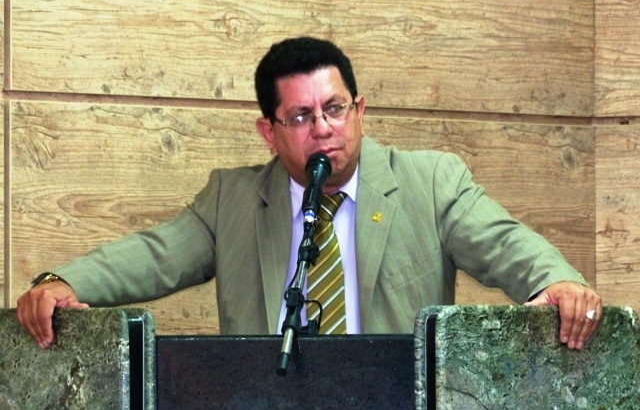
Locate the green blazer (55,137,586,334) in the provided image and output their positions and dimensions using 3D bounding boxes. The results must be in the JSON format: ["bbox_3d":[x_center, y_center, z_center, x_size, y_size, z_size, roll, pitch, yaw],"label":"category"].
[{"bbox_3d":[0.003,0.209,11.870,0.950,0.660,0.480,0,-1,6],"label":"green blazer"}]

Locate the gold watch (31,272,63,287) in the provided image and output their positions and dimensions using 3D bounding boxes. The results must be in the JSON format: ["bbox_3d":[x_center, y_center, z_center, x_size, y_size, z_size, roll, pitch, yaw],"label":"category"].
[{"bbox_3d":[-0.474,0.141,11.620,0.062,0.050,0.042,-8,28,39],"label":"gold watch"}]

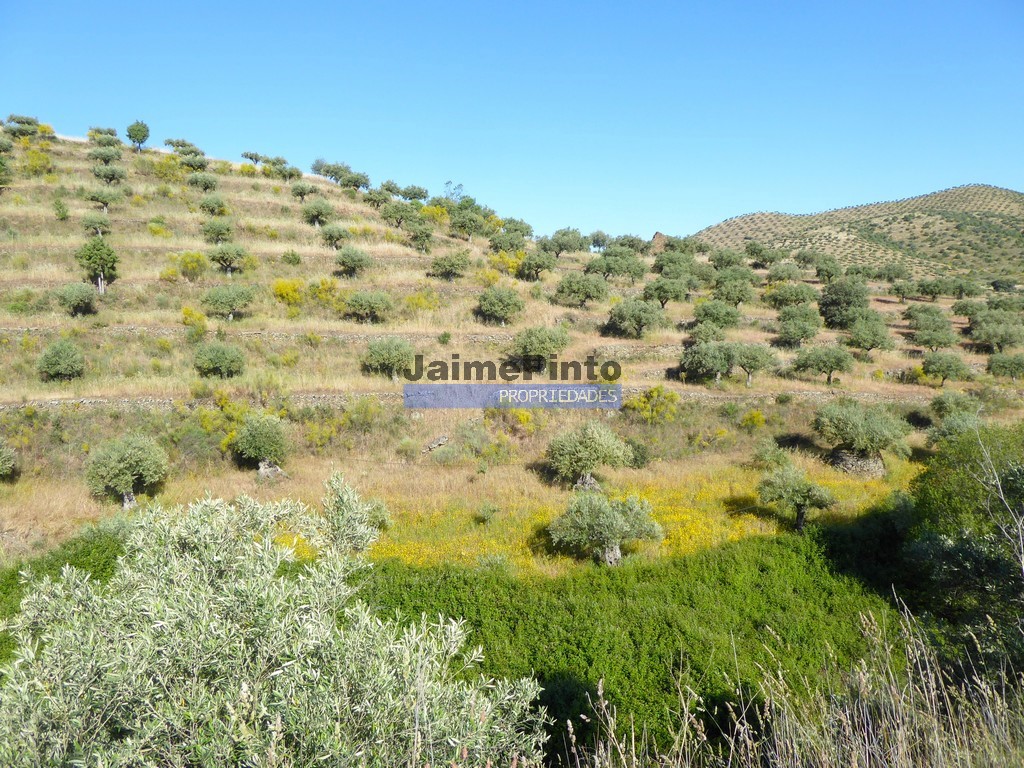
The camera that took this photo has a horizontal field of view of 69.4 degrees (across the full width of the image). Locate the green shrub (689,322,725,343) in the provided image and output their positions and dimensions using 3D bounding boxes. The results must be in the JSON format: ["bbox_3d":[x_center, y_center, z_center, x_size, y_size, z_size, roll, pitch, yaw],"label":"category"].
[{"bbox_3d":[15.162,-3.771,57.500,2.880,2.180,2.730,0,2,0],"label":"green shrub"}]

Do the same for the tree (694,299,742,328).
[{"bbox_3d":[16.951,-5.650,61.000,3.680,2.470,3.500,1,5,15],"label":"tree"}]

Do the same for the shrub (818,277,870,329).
[{"bbox_3d":[27.877,-6.833,62.000,4.270,4.360,4.060,0,1,0],"label":"shrub"}]

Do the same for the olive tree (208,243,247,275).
[{"bbox_3d":[-27.267,-11.857,71.000,3.550,3.260,3.370,0,2,0],"label":"olive tree"}]

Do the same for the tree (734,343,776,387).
[{"bbox_3d":[15.412,-1.208,47.000,2.740,2.860,2.600,0,1,0],"label":"tree"}]

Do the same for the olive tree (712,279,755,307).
[{"bbox_3d":[19.769,-8.032,66.000,3.640,2.590,3.450,1,5,17],"label":"olive tree"}]

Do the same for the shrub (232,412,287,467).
[{"bbox_3d":[-13.658,3.110,40.000,2.860,3.140,2.720,0,1,0],"label":"shrub"}]

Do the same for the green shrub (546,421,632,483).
[{"bbox_3d":[4.087,3.670,38.500,4.480,3.540,4.250,0,2,0],"label":"green shrub"}]

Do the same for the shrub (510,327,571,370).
[{"bbox_3d":[1.711,-2.146,46.000,3.857,2.776,3.664,0,4,0],"label":"shrub"}]

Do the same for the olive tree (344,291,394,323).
[{"bbox_3d":[-11.851,-6.362,61.500,3.990,2.660,3.790,0,2,0],"label":"olive tree"}]

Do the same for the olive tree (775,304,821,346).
[{"bbox_3d":[21.420,-4.425,55.000,3.250,3.270,3.080,2,5,21],"label":"olive tree"}]

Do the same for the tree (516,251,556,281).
[{"bbox_3d":[2.187,-10.576,66.000,3.460,2.620,3.290,0,3,0],"label":"tree"}]

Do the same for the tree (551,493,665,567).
[{"bbox_3d":[3.287,5.116,26.000,3.890,2.550,3.690,0,3,0],"label":"tree"}]

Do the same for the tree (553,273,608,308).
[{"bbox_3d":[5.874,-7.902,62.500,4.390,3.040,4.180,0,2,0],"label":"tree"}]

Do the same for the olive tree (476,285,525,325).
[{"bbox_3d":[-0.793,-5.483,51.000,3.210,2.700,3.050,0,3,0],"label":"olive tree"}]

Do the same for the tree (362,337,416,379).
[{"bbox_3d":[-7.651,-1.633,46.000,3.297,2.564,3.132,0,4,0],"label":"tree"}]

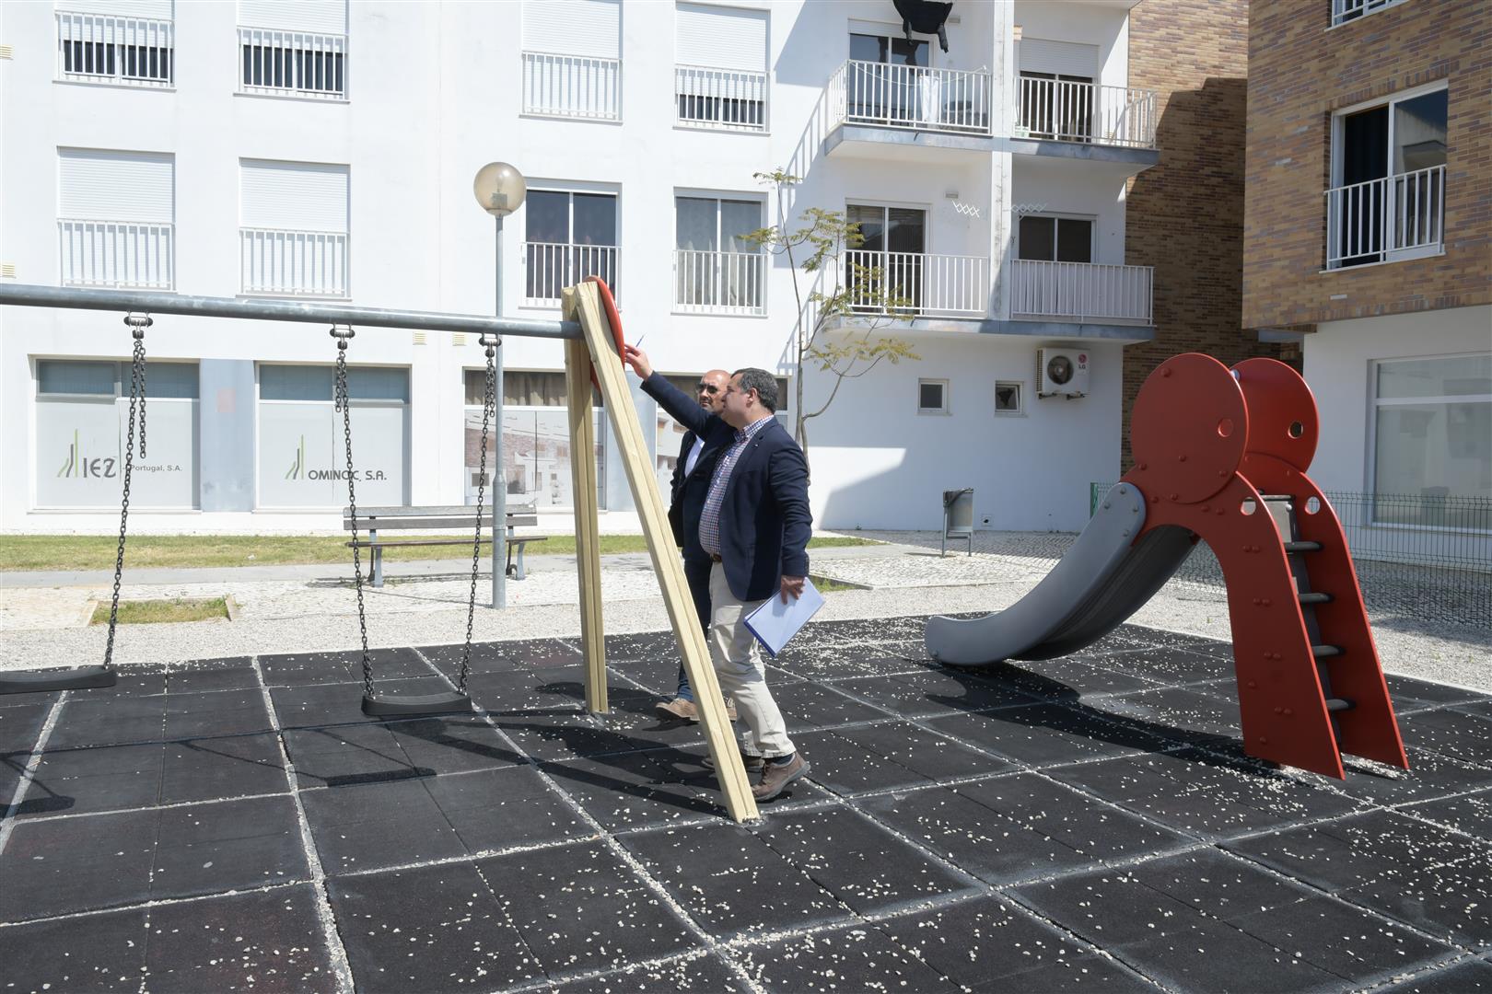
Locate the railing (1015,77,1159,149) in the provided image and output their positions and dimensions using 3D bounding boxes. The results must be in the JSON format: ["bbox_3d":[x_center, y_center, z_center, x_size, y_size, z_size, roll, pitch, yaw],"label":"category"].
[{"bbox_3d":[5.408,-6.192,18.467,2.558,0.952,0.870,0,1,-13],"label":"railing"}]

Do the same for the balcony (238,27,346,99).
[{"bbox_3d":[-6.506,-6.224,16.043,1.467,0.902,0.070,0,2,-13],"label":"balcony"}]

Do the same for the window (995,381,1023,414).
[{"bbox_3d":[4.410,-1.666,18.750,0.519,0.556,0.120,0,2,-13],"label":"window"}]

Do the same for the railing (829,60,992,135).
[{"bbox_3d":[2.643,-6.296,18.073,2.383,0.981,0.950,0,3,-13],"label":"railing"}]

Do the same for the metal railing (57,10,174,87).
[{"bbox_3d":[-8.965,-6.348,15.919,1.524,0.987,0.070,0,3,-13],"label":"metal railing"}]

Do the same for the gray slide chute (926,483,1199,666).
[{"bbox_3d":[1.895,0.505,6.803,0.520,1.200,2.060,0,2,-26],"label":"gray slide chute"}]

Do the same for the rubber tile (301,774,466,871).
[{"bbox_3d":[-1.405,1.252,4.256,0.490,0.042,0.980,-1,3,-26],"label":"rubber tile"}]

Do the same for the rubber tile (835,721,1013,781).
[{"bbox_3d":[0.836,1.233,5.380,0.495,0.040,0.983,-1,4,-26],"label":"rubber tile"}]

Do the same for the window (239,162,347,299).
[{"bbox_3d":[-6.535,-3.885,16.189,1.489,1.920,0.180,0,2,-13],"label":"window"}]

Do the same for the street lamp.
[{"bbox_3d":[-2.097,-0.933,9.554,0.440,3.780,0.440,1,3,0],"label":"street lamp"}]

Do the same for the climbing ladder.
[{"bbox_3d":[2.515,0.266,5.513,0.500,1.950,1.350,0,2,-26],"label":"climbing ladder"}]

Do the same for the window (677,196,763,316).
[{"bbox_3d":[-0.424,-3.874,18.049,1.495,1.885,0.190,0,3,-13],"label":"window"}]

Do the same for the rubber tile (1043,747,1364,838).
[{"bbox_3d":[1.939,1.271,4.806,0.965,0.040,0.955,-1,4,-26],"label":"rubber tile"}]

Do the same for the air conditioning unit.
[{"bbox_3d":[5.411,-2.118,19.162,0.869,0.785,0.320,0,3,-13],"label":"air conditioning unit"}]

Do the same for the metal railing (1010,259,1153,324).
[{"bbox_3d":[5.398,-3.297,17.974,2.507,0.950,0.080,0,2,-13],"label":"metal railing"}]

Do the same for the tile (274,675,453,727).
[{"bbox_3d":[-2.051,1.143,6.146,0.990,0.040,0.983,-1,4,-26],"label":"tile"}]

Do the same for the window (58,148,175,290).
[{"bbox_3d":[-9.003,-3.961,16.083,1.518,1.987,0.190,0,3,-13],"label":"window"}]

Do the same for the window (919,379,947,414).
[{"bbox_3d":[3.084,-1.658,18.445,0.533,0.585,0.120,0,2,-13],"label":"window"}]

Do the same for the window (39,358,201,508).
[{"bbox_3d":[-8.893,-0.881,15.888,2.083,2.072,0.120,0,1,-13],"label":"window"}]

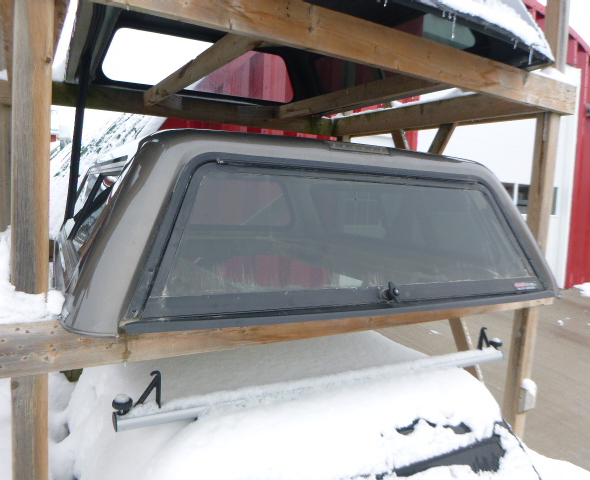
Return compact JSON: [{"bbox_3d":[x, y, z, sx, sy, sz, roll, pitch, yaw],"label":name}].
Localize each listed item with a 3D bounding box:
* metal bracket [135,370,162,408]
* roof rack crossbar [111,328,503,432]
[{"bbox_3d":[-0.399,0.414,1.254,0.063,0.103,0.043,0,6,-29],"label":"metal bracket"},{"bbox_3d":[0.204,0.434,1.599,1.560,0.140,0.058,0,6,-29],"label":"roof rack crossbar"}]

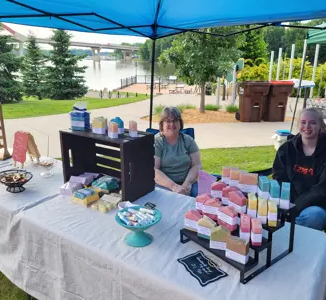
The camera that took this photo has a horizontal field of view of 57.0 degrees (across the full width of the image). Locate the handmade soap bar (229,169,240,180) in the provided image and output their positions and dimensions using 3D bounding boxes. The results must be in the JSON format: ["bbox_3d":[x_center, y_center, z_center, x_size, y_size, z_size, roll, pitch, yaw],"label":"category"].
[{"bbox_3d":[0.305,0.117,1.206,0.069,0.067,0.027,5,17,16],"label":"handmade soap bar"}]

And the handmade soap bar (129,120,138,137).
[{"bbox_3d":[-0.150,-0.109,1.507,0.027,0.071,0.067,-5,17,-16],"label":"handmade soap bar"}]

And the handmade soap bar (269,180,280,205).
[{"bbox_3d":[0.412,0.158,1.105,0.029,0.082,0.066,3,17,9],"label":"handmade soap bar"}]

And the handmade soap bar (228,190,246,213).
[{"bbox_3d":[0.287,0.199,1.159,0.029,0.068,0.071,-13,21,-38],"label":"handmade soap bar"}]

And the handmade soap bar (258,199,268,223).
[{"bbox_3d":[0.363,0.219,1.093,0.030,0.066,0.072,4,17,14],"label":"handmade soap bar"}]

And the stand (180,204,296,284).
[{"bbox_3d":[0.269,0.275,1.108,0.279,0.183,0.293,-13,20,-37],"label":"stand"}]

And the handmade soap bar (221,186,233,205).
[{"bbox_3d":[0.279,0.189,1.195,0.074,0.068,0.029,12,20,36],"label":"handmade soap bar"}]

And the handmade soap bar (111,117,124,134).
[{"bbox_3d":[-0.242,-0.128,1.610,0.070,0.085,0.031,2,16,8],"label":"handmade soap bar"}]

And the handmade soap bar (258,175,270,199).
[{"bbox_3d":[0.377,0.141,1.121,0.027,0.067,0.068,1,16,5],"label":"handmade soap bar"}]

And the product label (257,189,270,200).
[{"bbox_3d":[0.397,0.166,1.188,0.030,0.028,0.068,2,16,8],"label":"product label"}]

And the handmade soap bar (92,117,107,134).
[{"bbox_3d":[-0.333,-0.126,1.562,0.068,0.073,0.028,8,18,27],"label":"handmade soap bar"}]

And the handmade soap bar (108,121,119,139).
[{"bbox_3d":[-0.259,-0.107,1.541,0.031,0.084,0.068,-7,18,-25],"label":"handmade soap bar"}]

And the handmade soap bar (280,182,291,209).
[{"bbox_3d":[0.430,0.159,1.058,0.027,0.067,0.068,6,17,20],"label":"handmade soap bar"}]

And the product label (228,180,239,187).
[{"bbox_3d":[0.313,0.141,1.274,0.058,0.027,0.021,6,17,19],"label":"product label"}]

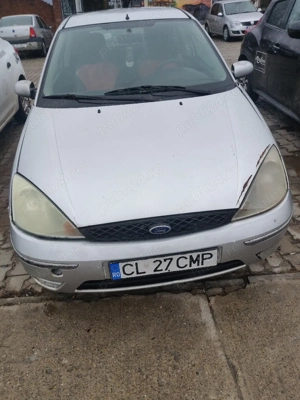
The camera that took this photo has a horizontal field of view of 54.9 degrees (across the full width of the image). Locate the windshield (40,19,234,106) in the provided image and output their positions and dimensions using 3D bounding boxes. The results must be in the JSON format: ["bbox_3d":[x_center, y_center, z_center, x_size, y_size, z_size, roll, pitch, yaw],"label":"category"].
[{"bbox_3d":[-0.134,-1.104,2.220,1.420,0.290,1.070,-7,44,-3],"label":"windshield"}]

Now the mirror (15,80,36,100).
[{"bbox_3d":[-0.980,-0.876,2.276,0.190,0.135,0.150,-7,34,-3],"label":"mirror"}]

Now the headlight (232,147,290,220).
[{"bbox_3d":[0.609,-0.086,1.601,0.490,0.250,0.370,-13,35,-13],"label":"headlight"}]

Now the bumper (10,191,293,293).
[{"bbox_3d":[0.047,0.220,1.636,1.680,0.410,0.490,-7,34,-3],"label":"bumper"}]

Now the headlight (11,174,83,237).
[{"bbox_3d":[-0.562,0.049,1.542,0.490,0.250,0.370,0,34,7],"label":"headlight"}]

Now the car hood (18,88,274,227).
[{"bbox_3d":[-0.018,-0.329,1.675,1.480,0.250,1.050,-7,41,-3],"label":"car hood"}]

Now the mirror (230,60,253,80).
[{"bbox_3d":[0.751,-1.071,2.365,0.190,0.135,0.150,-7,34,-3],"label":"mirror"}]

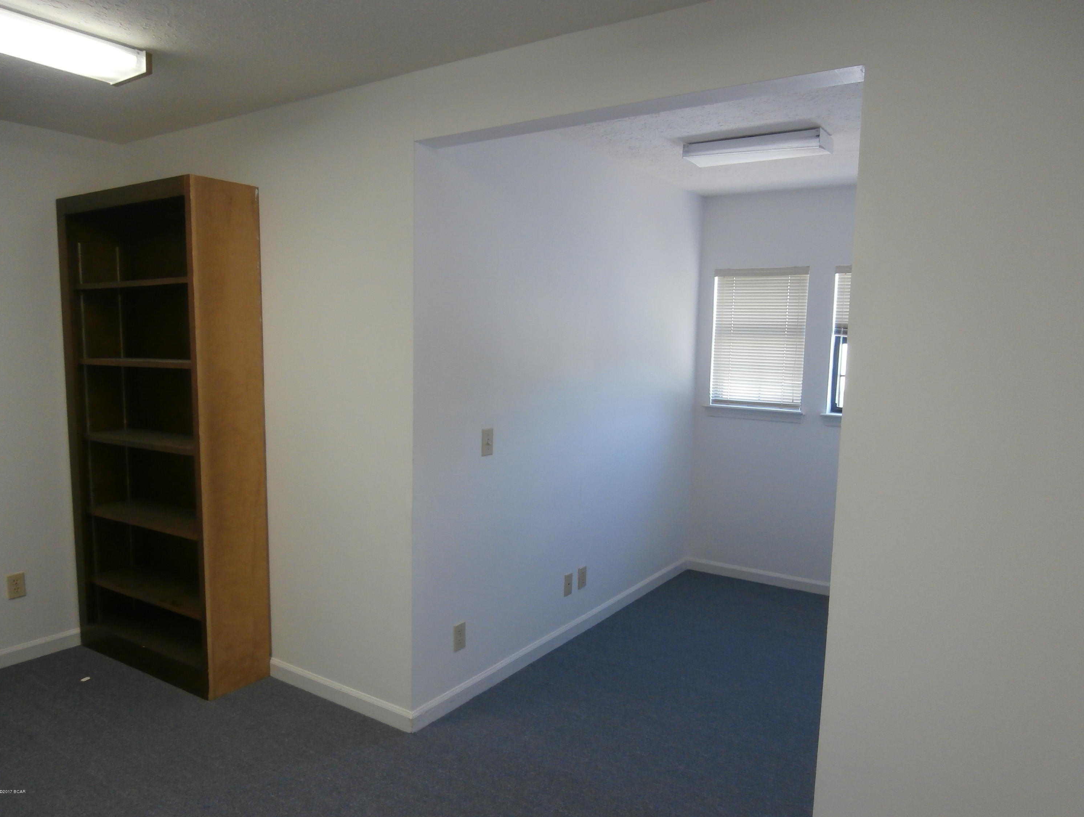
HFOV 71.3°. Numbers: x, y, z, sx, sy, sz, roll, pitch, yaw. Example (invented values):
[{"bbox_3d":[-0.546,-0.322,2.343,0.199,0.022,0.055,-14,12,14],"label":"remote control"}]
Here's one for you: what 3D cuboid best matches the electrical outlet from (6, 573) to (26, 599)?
[{"bbox_3d":[-2.410,0.817,3.469,0.010,0.115,0.071,5,8,34],"label":"electrical outlet"}]

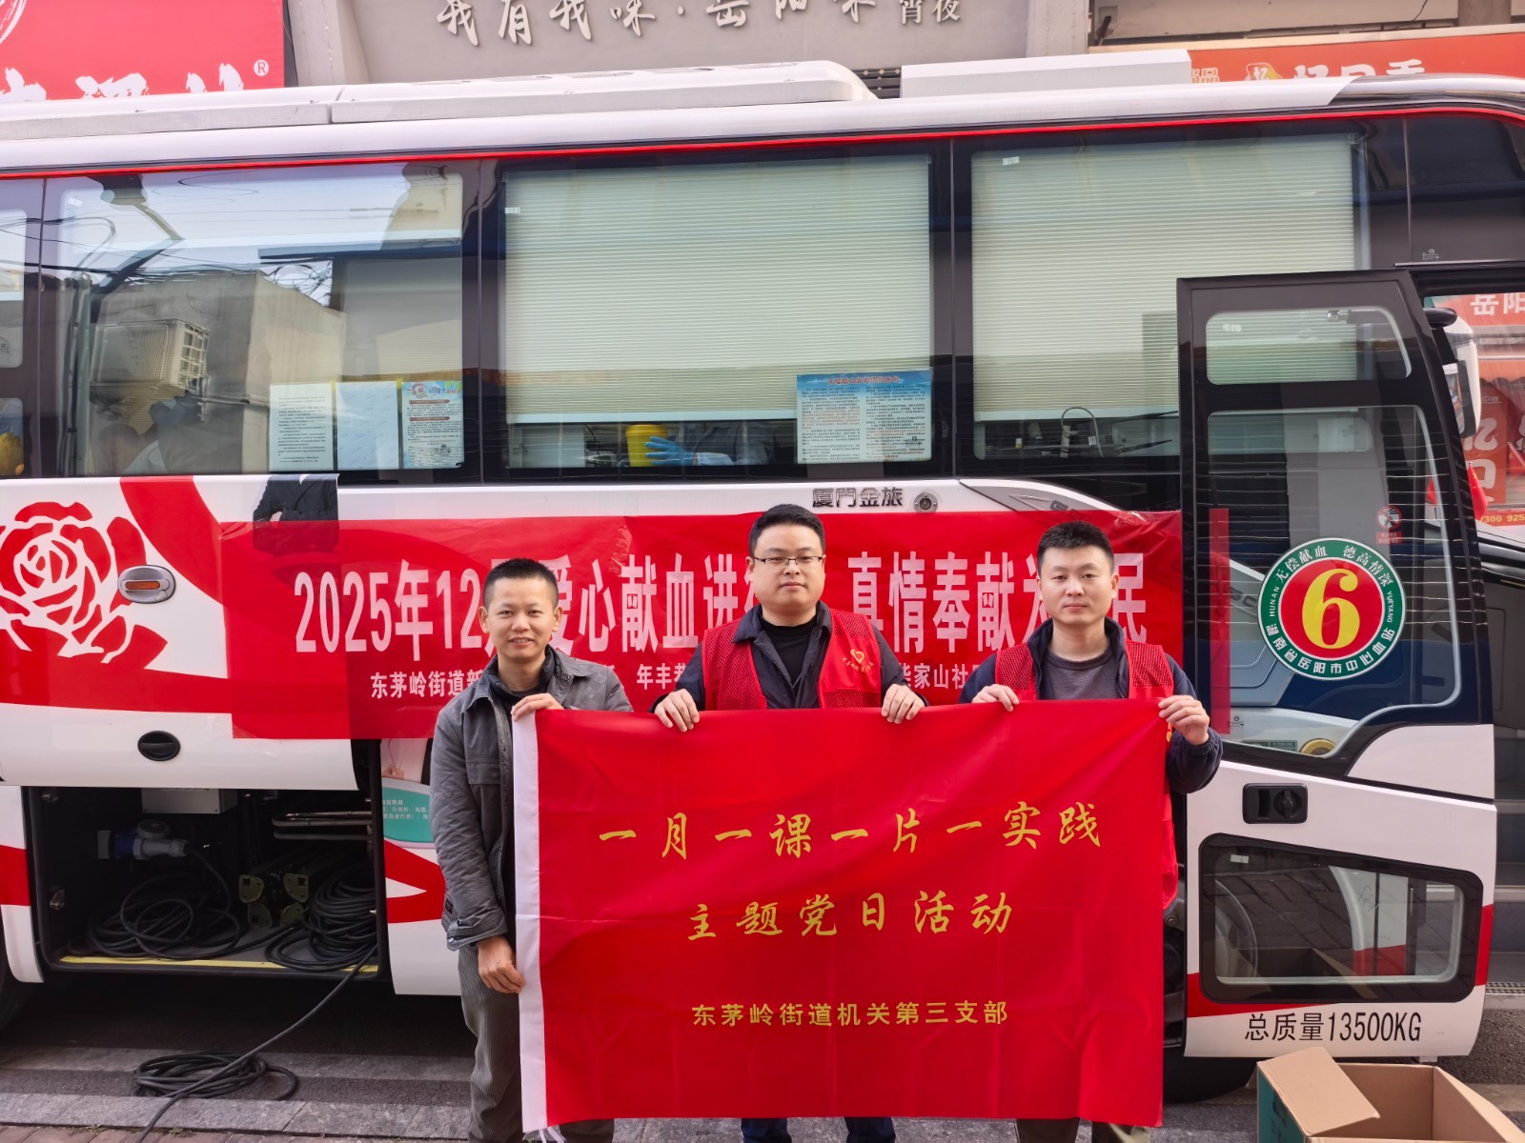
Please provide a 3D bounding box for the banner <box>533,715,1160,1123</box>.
[{"bbox_3d":[0.165,0.773,2.381,1.440,0.965,0.080,0,0,3],"label":"banner"}]

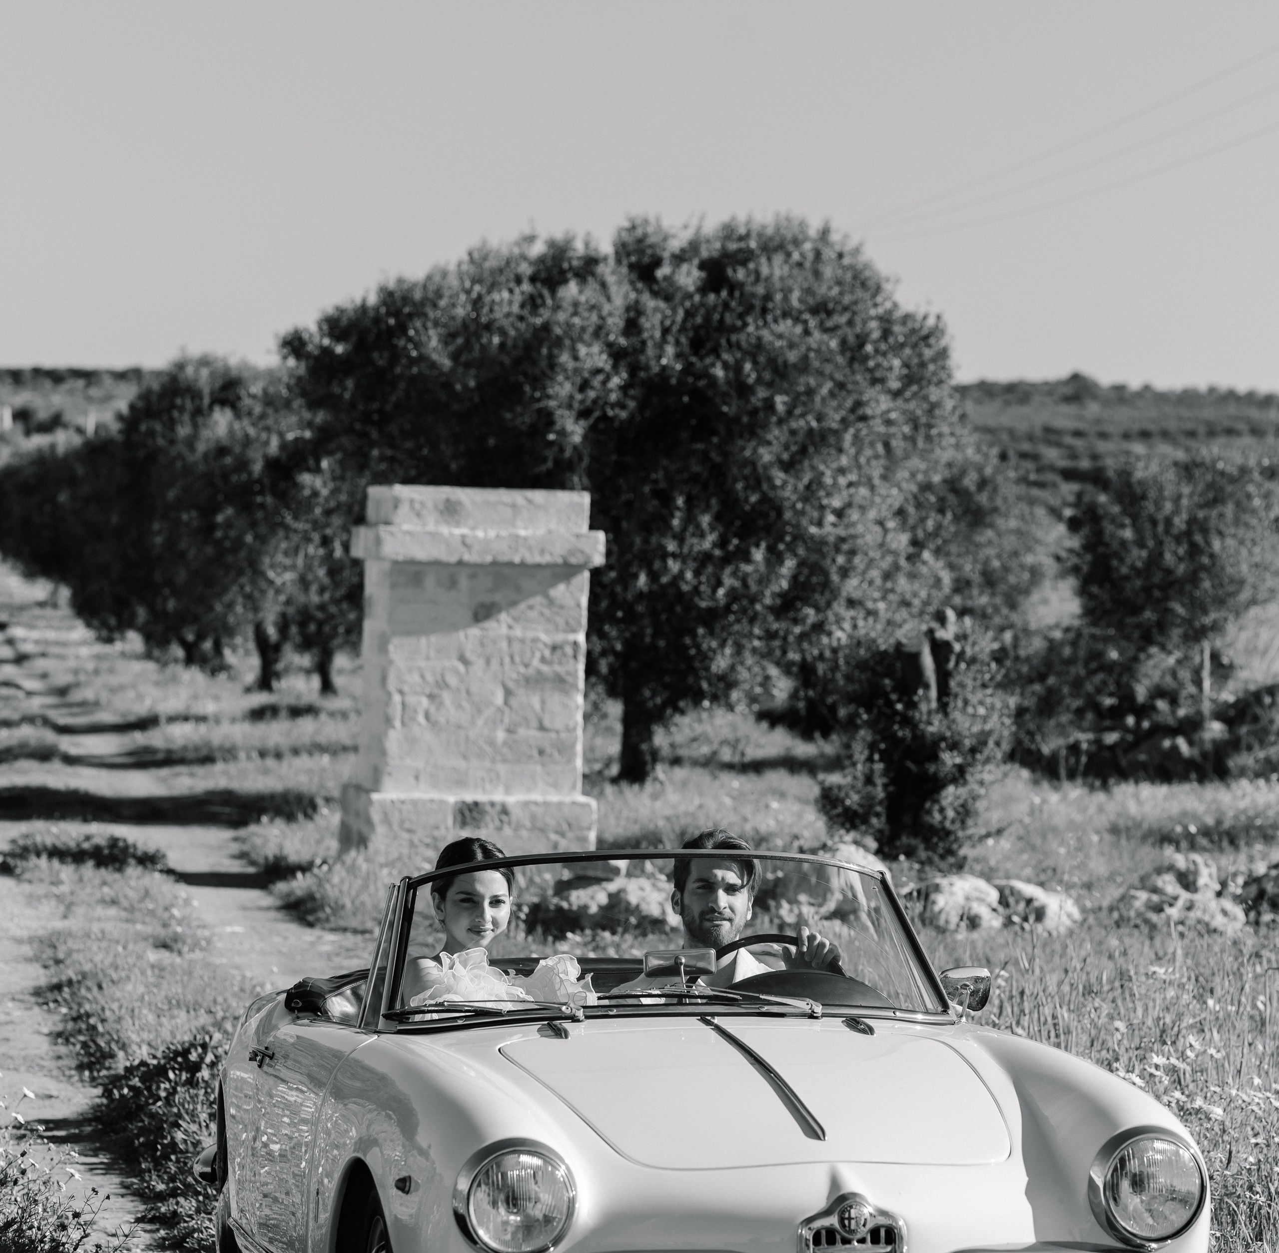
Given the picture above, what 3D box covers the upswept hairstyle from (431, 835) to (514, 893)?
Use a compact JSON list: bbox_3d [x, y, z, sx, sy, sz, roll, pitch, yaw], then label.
[{"bbox_3d":[-0.364,0.524,9.860,0.178,0.160,0.210,1,0,-16],"label":"upswept hairstyle"}]

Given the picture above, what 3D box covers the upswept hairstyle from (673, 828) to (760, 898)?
[{"bbox_3d":[0.171,0.528,10.000,0.190,0.165,0.220,1,0,-6],"label":"upswept hairstyle"}]

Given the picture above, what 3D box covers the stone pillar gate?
[{"bbox_3d":[-0.963,0.273,26.200,1.280,2.150,1.150,1,0,-12],"label":"stone pillar gate"}]

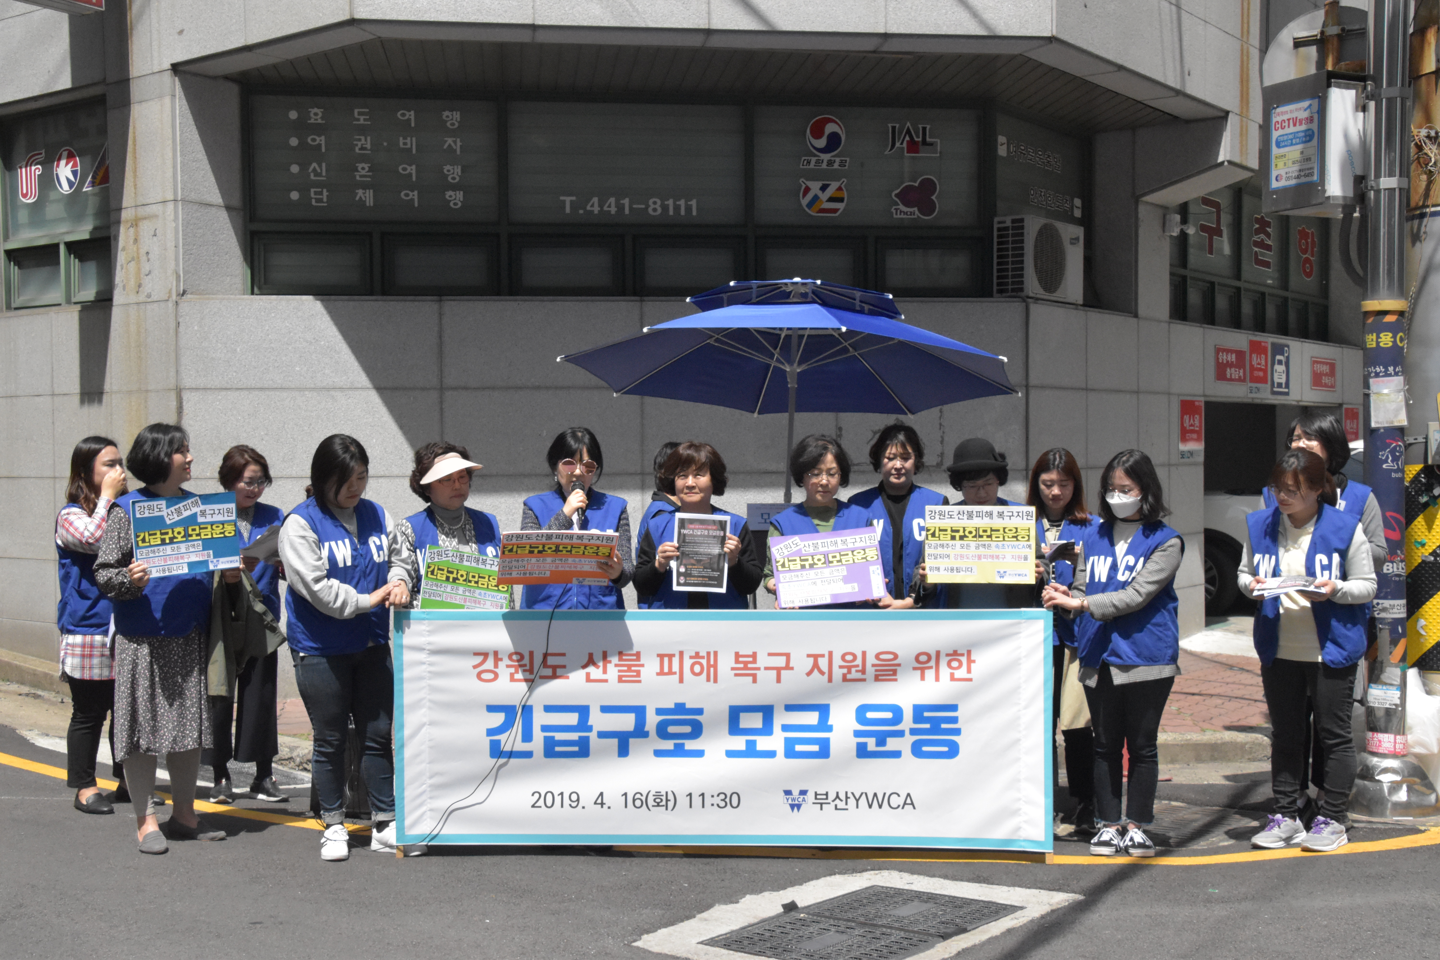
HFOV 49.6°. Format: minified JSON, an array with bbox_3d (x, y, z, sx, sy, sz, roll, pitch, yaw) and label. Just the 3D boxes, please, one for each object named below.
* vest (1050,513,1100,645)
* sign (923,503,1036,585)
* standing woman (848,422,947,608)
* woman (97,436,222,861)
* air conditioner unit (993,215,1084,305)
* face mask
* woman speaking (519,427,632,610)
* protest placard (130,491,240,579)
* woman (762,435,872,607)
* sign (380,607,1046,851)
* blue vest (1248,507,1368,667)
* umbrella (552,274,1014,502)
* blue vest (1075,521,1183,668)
[{"bbox_3d":[1.372,0.409,6.330,0.400,0.560,0.260,0,1,14],"label":"vest"},{"bbox_3d":[0.992,0.247,5.940,0.420,0.297,0.012,0,1,6],"label":"sign"},{"bbox_3d":[0.748,0.591,6.500,0.500,1.660,0.320,0,2,6],"label":"standing woman"},{"bbox_3d":[-2.200,0.608,6.120,0.460,1.640,0.380,-1,1,-43],"label":"woman"},{"bbox_3d":[1.954,-1.327,9.540,0.245,0.485,0.680,0,1,40],"label":"air conditioner unit"},{"bbox_3d":[1.533,0.098,5.930,0.135,0.105,0.080,2,14,34],"label":"face mask"},{"bbox_3d":[-0.562,0.606,6.070,0.450,1.620,0.380,-1,1,-5],"label":"woman speaking"},{"bbox_3d":[-2.050,0.211,6.000,0.420,0.297,0.020,-6,2,-33],"label":"protest placard"},{"bbox_3d":[0.396,0.614,6.270,0.450,1.580,0.360,0,1,4],"label":"woman"},{"bbox_3d":[0.008,0.946,5.920,2.510,0.920,0.040,0,2,3],"label":"sign"},{"bbox_3d":[2.268,0.409,6.030,0.420,0.620,0.290,0,1,34],"label":"blue vest"},{"bbox_3d":[0.300,0.250,7.010,2.100,2.360,2.100,3,-7,0],"label":"umbrella"},{"bbox_3d":[1.577,0.437,6.000,0.410,0.580,0.270,1,2,32],"label":"blue vest"}]

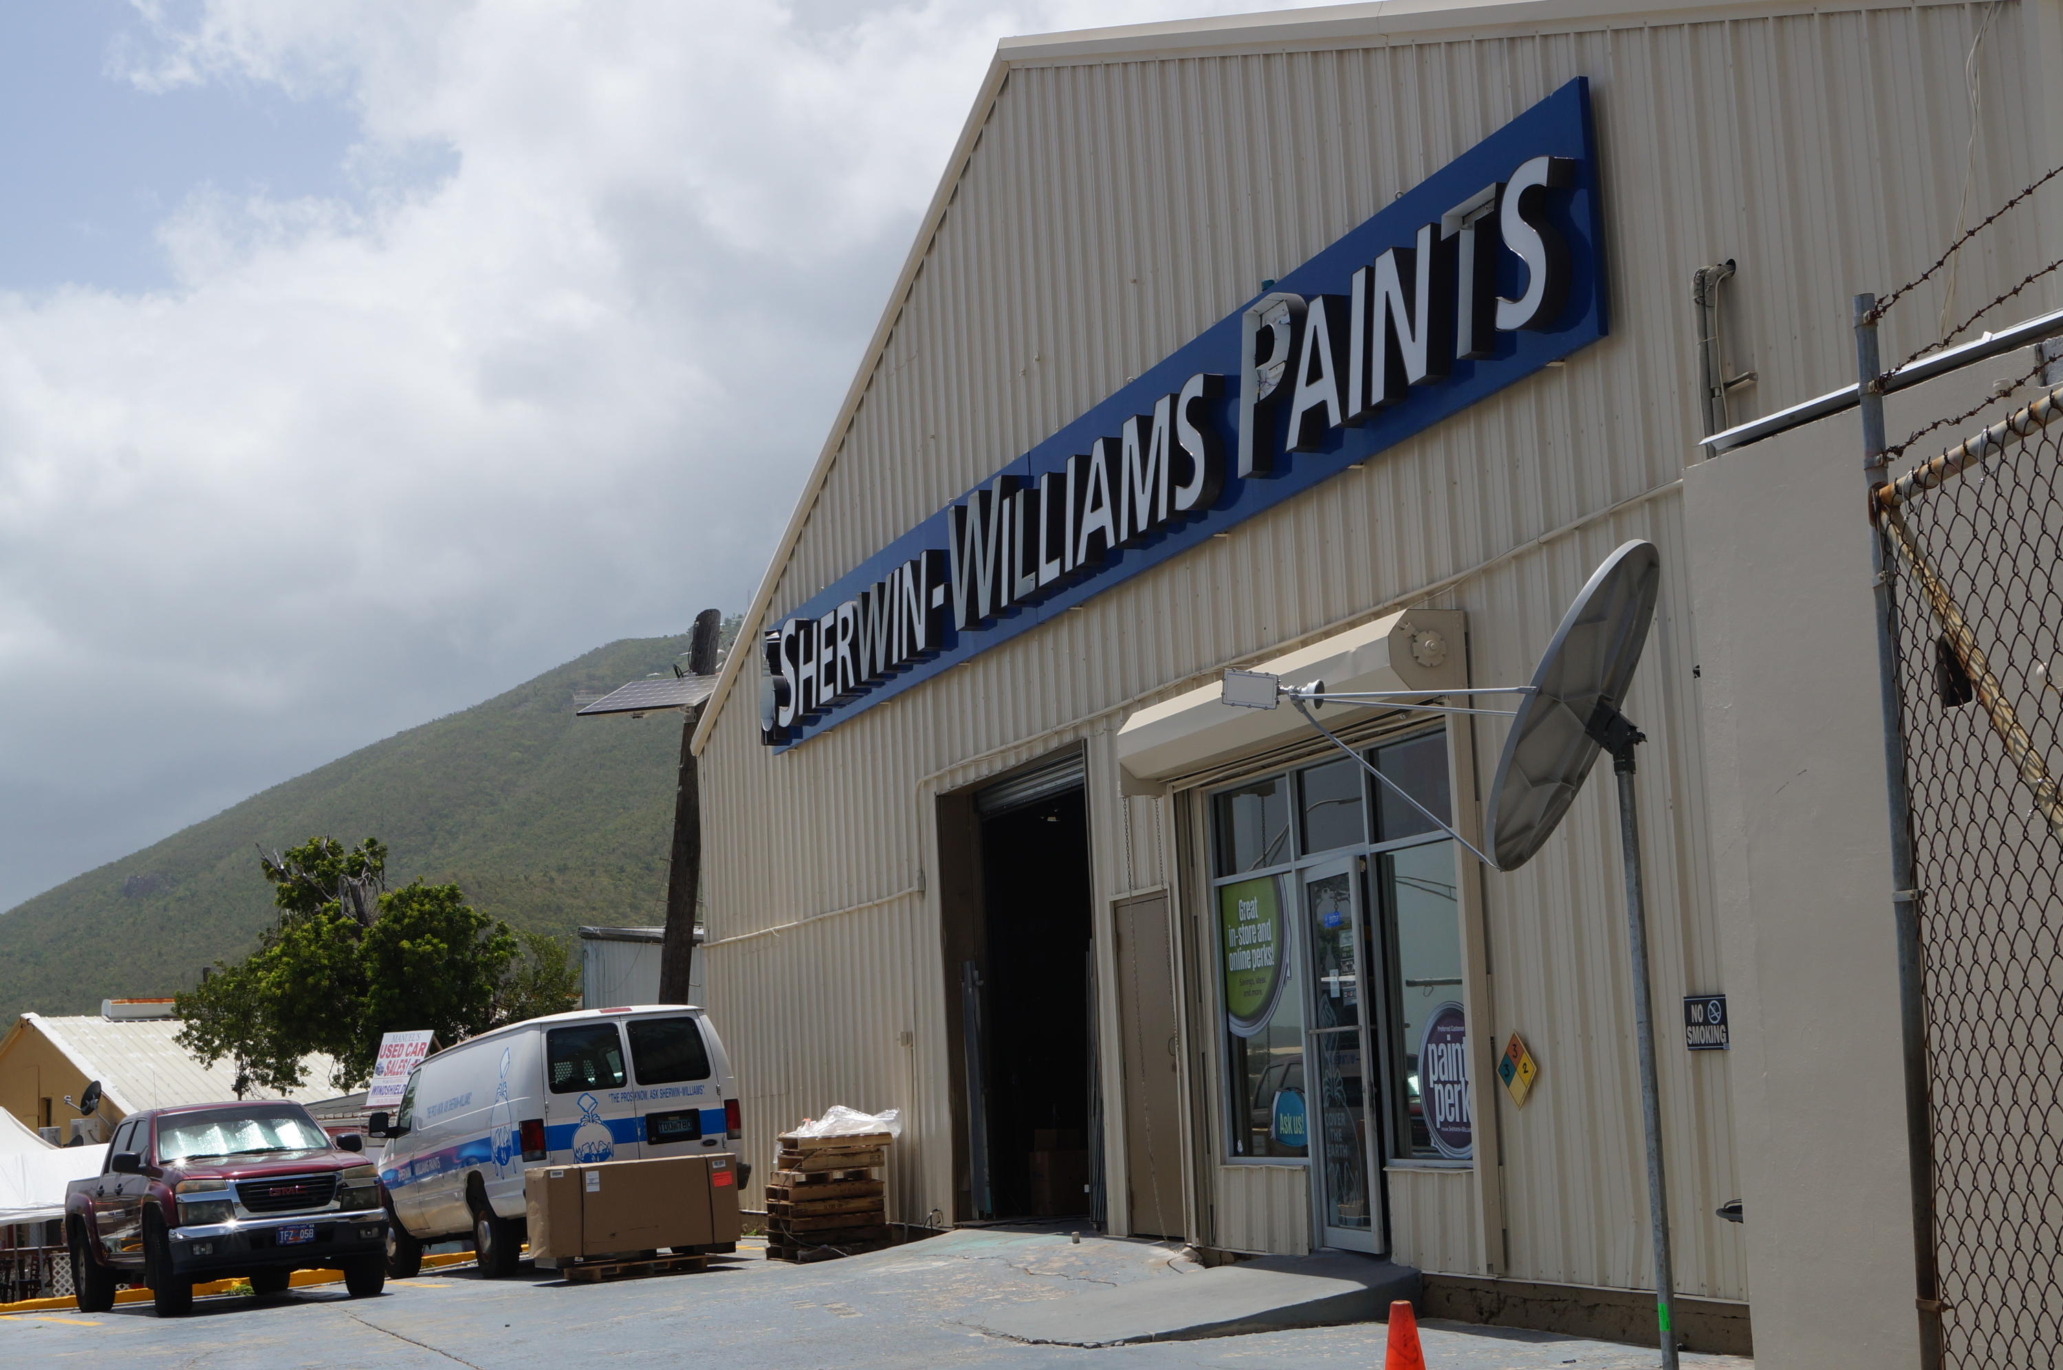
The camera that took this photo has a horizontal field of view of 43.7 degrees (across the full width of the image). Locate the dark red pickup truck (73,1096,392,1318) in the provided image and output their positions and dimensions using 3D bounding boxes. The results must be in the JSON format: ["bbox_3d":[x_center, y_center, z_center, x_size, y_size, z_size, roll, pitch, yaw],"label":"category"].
[{"bbox_3d":[-7.018,4.466,22.260,1.800,1.730,5.250,0,-11,-30],"label":"dark red pickup truck"}]

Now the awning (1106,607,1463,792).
[{"bbox_3d":[1.382,0.115,14.658,0.460,0.430,3.600,0,-9,-21],"label":"awning"}]

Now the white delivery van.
[{"bbox_3d":[-4.462,4.236,23.447,2.080,2.110,5.550,0,-11,-27],"label":"white delivery van"}]

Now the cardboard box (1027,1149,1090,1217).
[{"bbox_3d":[0.280,4.062,21.112,0.500,0.530,0.340,3,-10,-32],"label":"cardboard box"}]

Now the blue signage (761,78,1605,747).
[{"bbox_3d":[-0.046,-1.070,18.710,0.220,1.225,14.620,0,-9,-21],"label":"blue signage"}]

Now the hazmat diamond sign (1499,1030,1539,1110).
[{"bbox_3d":[2.375,1.878,12.569,0.012,0.375,0.375,0,-9,-21],"label":"hazmat diamond sign"}]

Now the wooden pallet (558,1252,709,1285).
[{"bbox_3d":[-3.187,4.550,20.066,1.080,0.130,1.100,-2,-10,-21],"label":"wooden pallet"}]

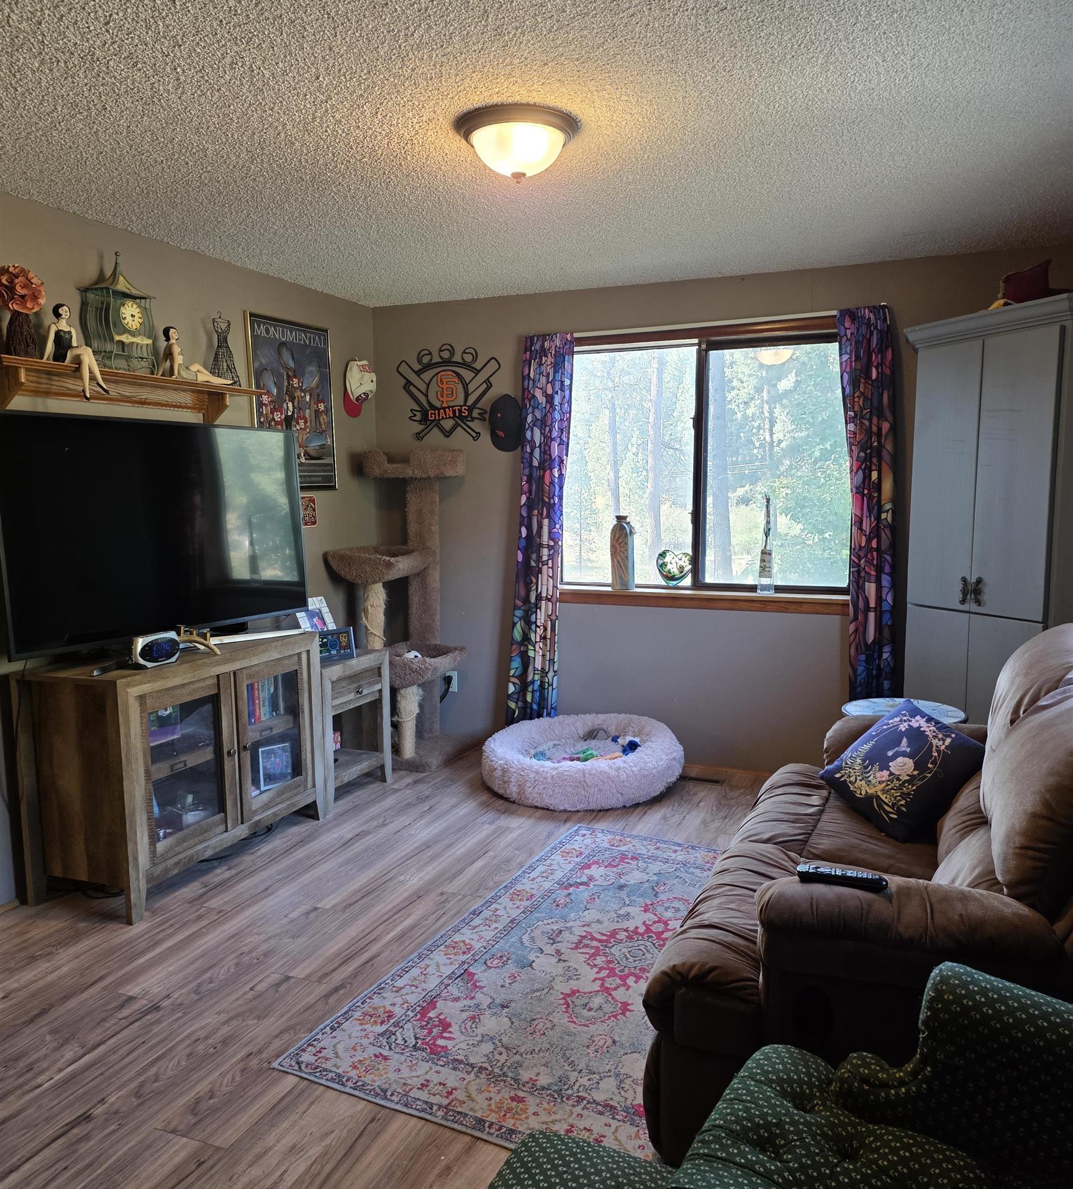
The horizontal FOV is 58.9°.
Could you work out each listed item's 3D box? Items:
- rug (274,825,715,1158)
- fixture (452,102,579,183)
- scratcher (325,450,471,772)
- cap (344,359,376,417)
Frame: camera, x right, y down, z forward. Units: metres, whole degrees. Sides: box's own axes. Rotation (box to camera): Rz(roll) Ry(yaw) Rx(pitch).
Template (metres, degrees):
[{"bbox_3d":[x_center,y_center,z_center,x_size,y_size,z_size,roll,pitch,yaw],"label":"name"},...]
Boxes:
[{"bbox_3d":[0.303,1.085,2.890,1.196,0.010,1.848,3,7,26],"label":"rug"},{"bbox_3d":[-0.050,-1.174,2.531,0.333,0.144,0.333,0,7,0],"label":"fixture"},{"bbox_3d":[-0.656,0.070,4.865,0.722,1.585,0.637,2,7,22],"label":"scratcher"},{"bbox_3d":[-0.914,-1.062,4.921,0.126,0.275,0.169,2,7,22],"label":"cap"}]

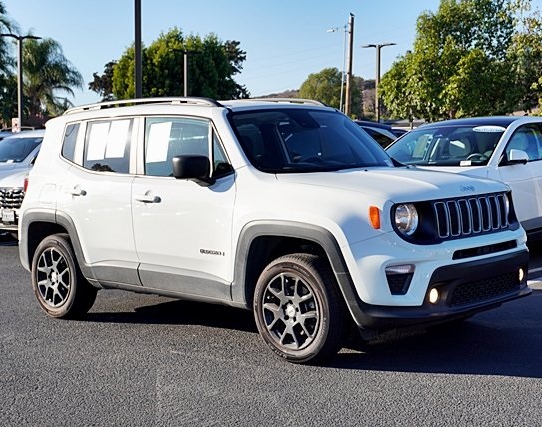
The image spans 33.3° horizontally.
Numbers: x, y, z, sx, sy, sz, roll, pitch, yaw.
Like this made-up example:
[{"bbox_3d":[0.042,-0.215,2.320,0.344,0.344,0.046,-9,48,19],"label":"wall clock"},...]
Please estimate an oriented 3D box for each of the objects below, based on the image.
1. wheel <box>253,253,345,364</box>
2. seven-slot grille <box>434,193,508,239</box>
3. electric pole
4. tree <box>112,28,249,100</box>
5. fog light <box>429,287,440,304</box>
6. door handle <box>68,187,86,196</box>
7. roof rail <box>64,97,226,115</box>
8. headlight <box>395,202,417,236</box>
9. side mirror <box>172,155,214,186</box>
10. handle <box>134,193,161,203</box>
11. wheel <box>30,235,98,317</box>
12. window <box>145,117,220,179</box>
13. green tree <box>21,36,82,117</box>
[{"bbox_3d":[0.186,0.566,5.454,0.685,0.675,0.220,2,6,44],"label":"wheel"},{"bbox_3d":[1.305,0.015,5.760,0.100,0.240,0.840,3,6,42],"label":"seven-slot grille"},{"bbox_3d":[4.977,-7.542,57.000,0.380,9.940,0.380,2,0,0],"label":"electric pole"},{"bbox_3d":[-5.160,-6.392,52.287,7.900,8.450,7.500,0,4,0],"label":"tree"},{"bbox_3d":[0.907,0.464,5.125,0.070,0.090,0.090,2,6,44],"label":"fog light"},{"bbox_3d":[-1.476,-0.164,6.850,0.230,0.050,0.060,2,6,44],"label":"door handle"},{"bbox_3d":[-0.996,-0.801,6.760,1.900,0.110,0.070,2,6,44],"label":"roof rail"},{"bbox_3d":[0.760,0.032,5.134,0.120,0.190,0.200,2,6,44],"label":"headlight"},{"bbox_3d":[-0.524,-0.295,6.178,0.180,0.220,0.240,3,6,42],"label":"side mirror"},{"bbox_3d":[-0.851,-0.102,6.239,0.240,0.050,0.060,2,6,44],"label":"handle"},{"bbox_3d":[-1.715,0.512,7.505,0.700,0.700,0.230,3,6,42],"label":"wheel"},{"bbox_3d":[-0.668,-0.475,6.524,0.750,0.450,0.070,3,-7,42],"label":"window"},{"bbox_3d":[-12.302,-5.865,50.277,4.200,7.700,4.200,-1,4,0],"label":"green tree"}]

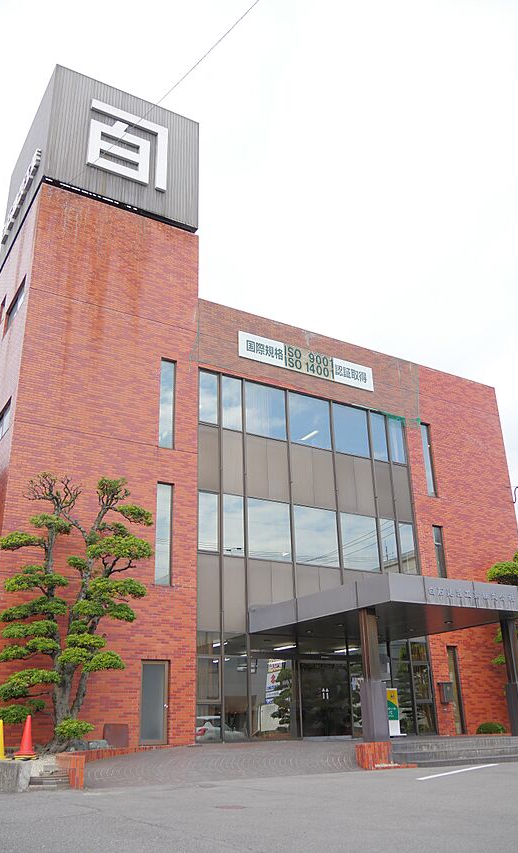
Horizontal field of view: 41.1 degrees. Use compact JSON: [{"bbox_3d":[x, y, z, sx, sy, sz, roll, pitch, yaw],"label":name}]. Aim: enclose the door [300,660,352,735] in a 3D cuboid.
[{"bbox_3d":[1.927,7.680,19.530,1.725,1.993,0.100,12,-25,-30],"label":"door"}]

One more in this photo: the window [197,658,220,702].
[{"bbox_3d":[-1.357,6.892,18.767,0.720,1.200,0.100,12,-27,-29],"label":"window"}]

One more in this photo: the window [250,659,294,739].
[{"bbox_3d":[0.317,7.431,18.941,1.371,2.004,0.100,11,-23,-28],"label":"window"}]

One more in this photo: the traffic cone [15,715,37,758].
[{"bbox_3d":[-4.518,6.037,13.460,0.380,0.740,0.380,5,-22,-16],"label":"traffic cone"}]

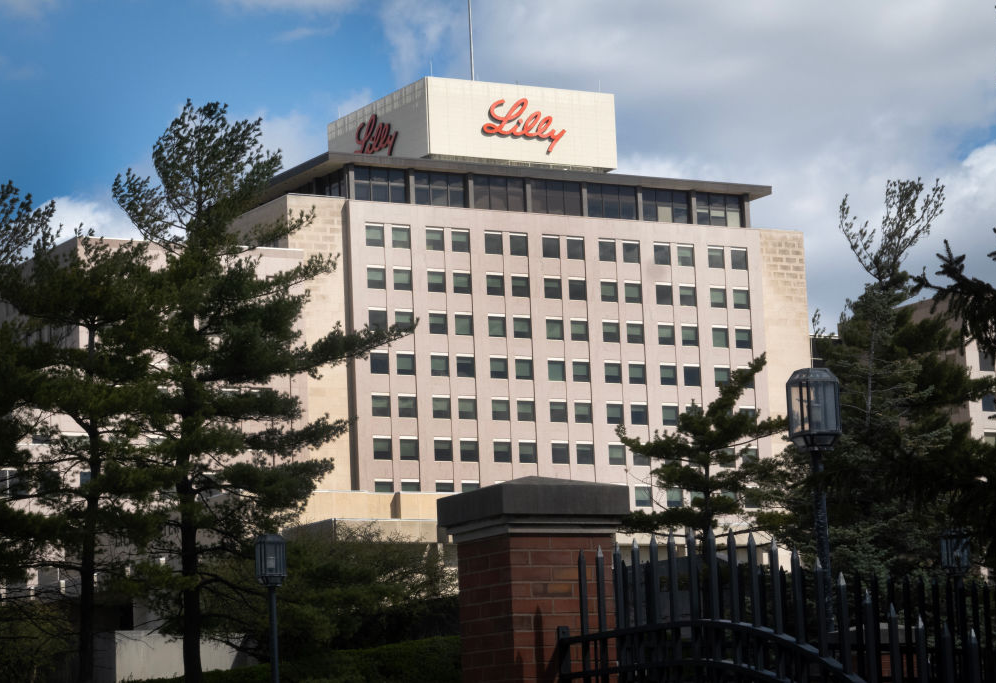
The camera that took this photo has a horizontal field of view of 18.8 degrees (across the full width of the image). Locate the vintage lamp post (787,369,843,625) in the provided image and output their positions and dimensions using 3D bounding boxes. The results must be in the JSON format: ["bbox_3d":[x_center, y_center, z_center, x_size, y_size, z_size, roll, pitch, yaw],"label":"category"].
[{"bbox_3d":[3.066,2.574,27.943,0.490,4.700,0.490,2,-10,-25],"label":"vintage lamp post"}]

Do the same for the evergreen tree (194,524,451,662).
[{"bbox_3d":[-3.174,5.149,57.749,5.000,3.300,4.400,-2,-9,0],"label":"evergreen tree"}]

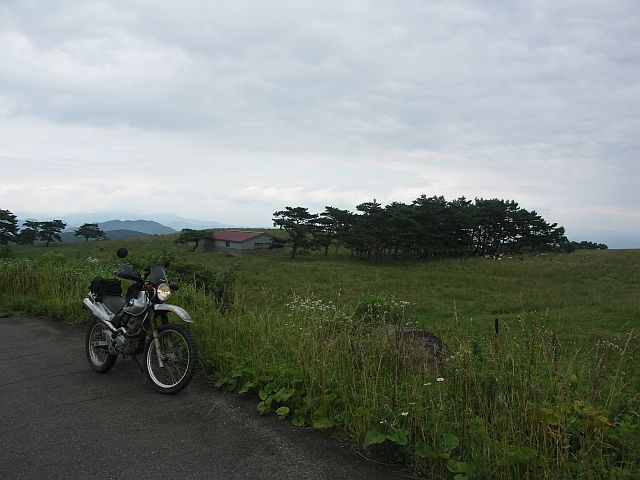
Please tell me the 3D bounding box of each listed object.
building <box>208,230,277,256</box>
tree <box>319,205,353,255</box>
[{"bbox_3d":[-15.516,0.710,105.000,8.500,5.100,13.000,0,1,-37],"label":"building"},{"bbox_3d":[3.155,-1.817,99.000,7.080,9.180,6.500,1,1,0],"label":"tree"}]

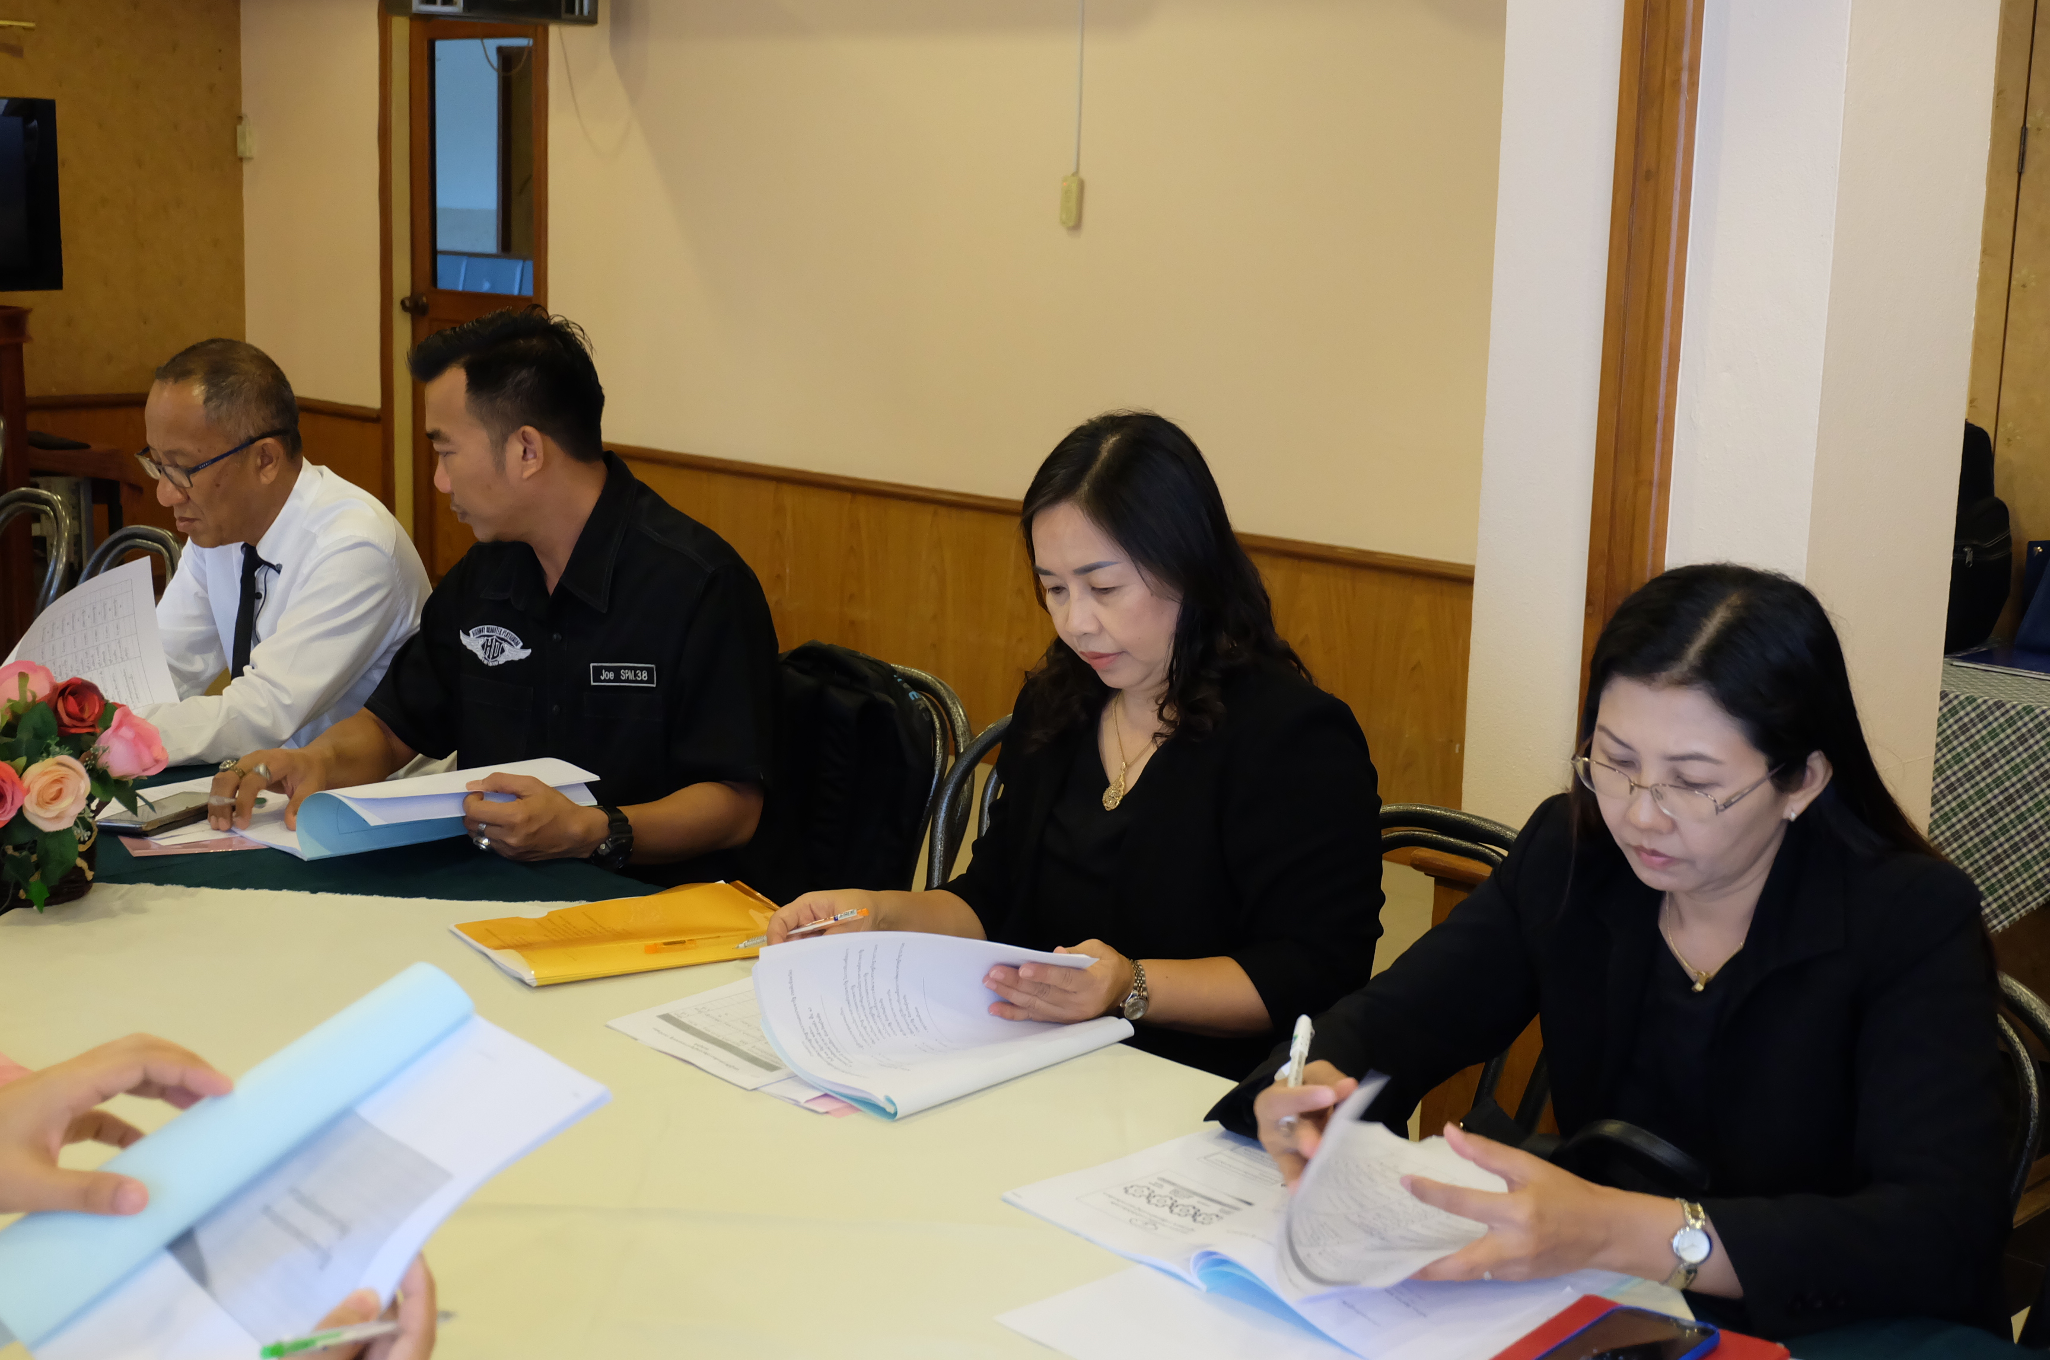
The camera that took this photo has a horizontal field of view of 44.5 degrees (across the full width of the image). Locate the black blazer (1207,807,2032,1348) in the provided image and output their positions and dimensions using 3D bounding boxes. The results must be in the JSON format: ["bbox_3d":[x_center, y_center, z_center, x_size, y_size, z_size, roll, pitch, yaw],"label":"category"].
[{"bbox_3d":[0.447,0.358,1.742,0.540,0.540,0.500,9,11,39],"label":"black blazer"}]

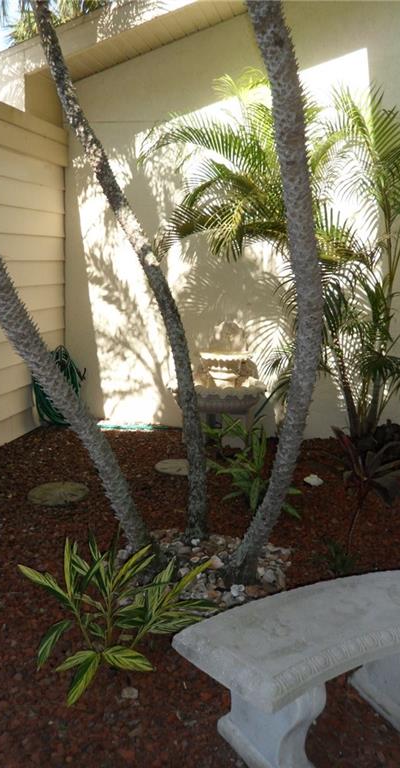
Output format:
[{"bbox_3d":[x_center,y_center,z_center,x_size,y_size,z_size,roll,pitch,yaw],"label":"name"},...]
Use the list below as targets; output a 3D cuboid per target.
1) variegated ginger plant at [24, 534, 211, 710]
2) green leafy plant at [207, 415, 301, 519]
[{"bbox_3d":[-0.331,0.826,2.336,0.760,0.500,0.680,5,12,14],"label":"variegated ginger plant"},{"bbox_3d":[0.385,0.504,3.947,0.600,0.530,0.580,5,12,14],"label":"green leafy plant"}]

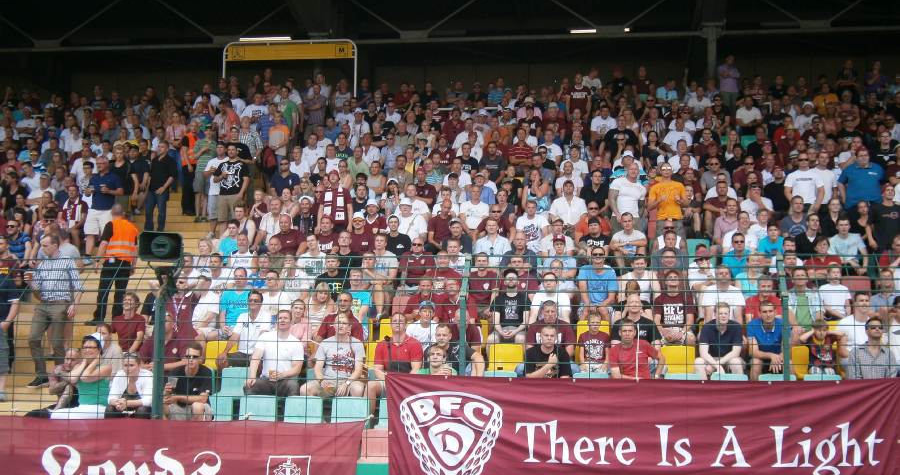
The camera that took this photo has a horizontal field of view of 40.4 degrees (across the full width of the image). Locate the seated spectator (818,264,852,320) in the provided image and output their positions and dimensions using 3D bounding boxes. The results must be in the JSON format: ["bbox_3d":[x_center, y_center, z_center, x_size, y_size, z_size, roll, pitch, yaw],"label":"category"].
[{"bbox_3d":[4.745,0.872,15.049,0.440,1.090,0.680,-1,-6,14],"label":"seated spectator"}]

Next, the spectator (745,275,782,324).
[{"bbox_3d":[3.776,1.052,14.590,0.520,1.190,0.800,0,-7,7],"label":"spectator"}]

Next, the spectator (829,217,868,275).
[{"bbox_3d":[5.377,0.321,16.538,0.520,1.245,0.750,-1,-6,14],"label":"spectator"}]

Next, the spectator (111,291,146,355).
[{"bbox_3d":[-3.874,1.266,14.705,0.480,1.240,0.750,0,-6,12],"label":"spectator"}]

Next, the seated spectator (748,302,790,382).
[{"bbox_3d":[3.510,1.349,13.436,0.540,1.300,0.800,0,-4,8],"label":"seated spectator"}]

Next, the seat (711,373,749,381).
[{"bbox_3d":[2.989,1.648,12.973,0.420,0.420,0.440,0,-7,7],"label":"seat"}]

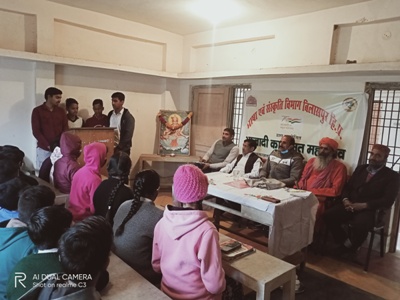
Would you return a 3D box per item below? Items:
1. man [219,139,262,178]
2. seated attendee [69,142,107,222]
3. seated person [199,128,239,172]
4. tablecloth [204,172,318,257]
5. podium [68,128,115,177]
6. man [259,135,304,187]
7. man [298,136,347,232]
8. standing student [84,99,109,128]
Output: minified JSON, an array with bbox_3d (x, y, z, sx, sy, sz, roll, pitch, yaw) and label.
[{"bbox_3d":[0.499,0.459,4.011,0.780,1.190,0.540,-4,10,-44],"label":"man"},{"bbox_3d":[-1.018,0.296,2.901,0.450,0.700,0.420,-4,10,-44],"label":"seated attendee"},{"bbox_3d":[0.254,0.344,4.485,0.850,1.270,0.550,-4,10,-44],"label":"seated person"},{"bbox_3d":[0.472,0.588,3.373,0.760,0.500,1.240,-4,10,-44],"label":"tablecloth"},{"bbox_3d":[-1.516,0.306,4.308,0.600,1.210,0.450,-4,10,-44],"label":"podium"},{"bbox_3d":[0.956,0.473,3.785,0.780,1.270,0.560,-4,10,-44],"label":"man"},{"bbox_3d":[1.284,0.515,3.436,0.800,1.310,0.560,-4,10,-44],"label":"man"},{"bbox_3d":[-1.472,0.071,4.690,0.420,1.580,0.280,-2,9,-34],"label":"standing student"}]

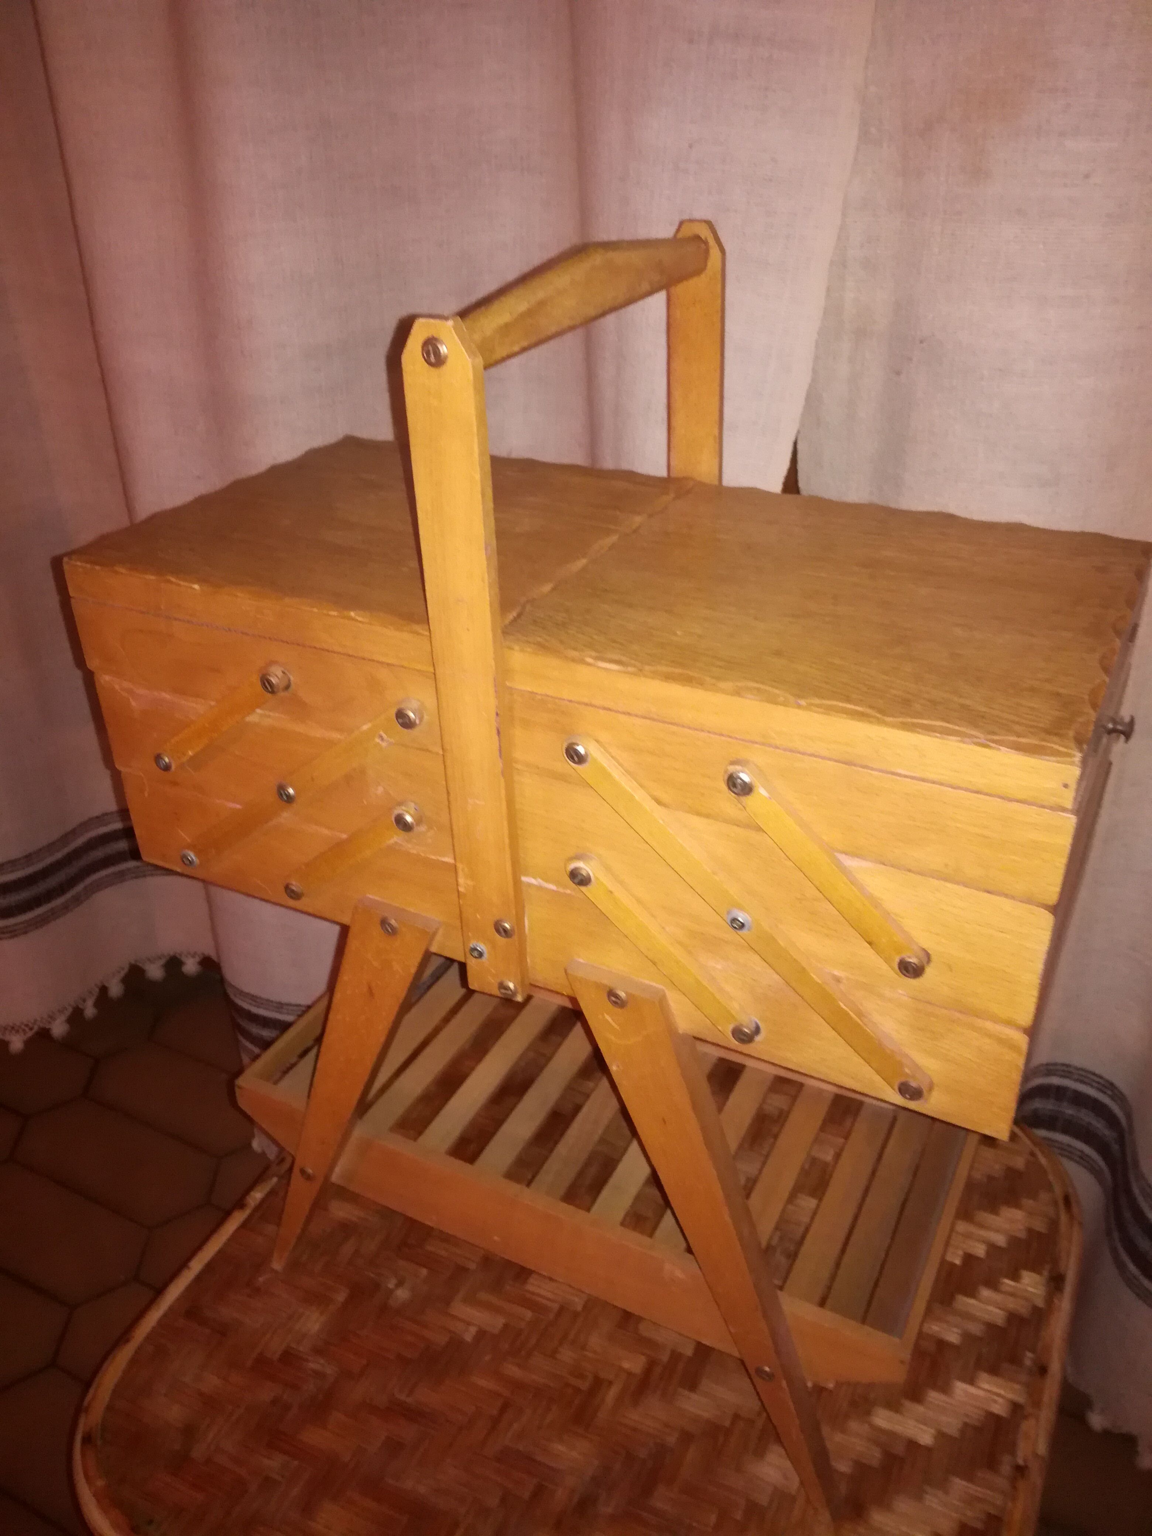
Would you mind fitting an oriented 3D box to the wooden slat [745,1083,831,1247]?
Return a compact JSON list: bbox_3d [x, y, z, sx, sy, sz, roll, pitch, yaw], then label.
[{"bbox_3d":[0.111,0.243,0.682,0.020,0.005,0.188,13,35,24],"label":"wooden slat"}]

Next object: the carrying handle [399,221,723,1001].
[{"bbox_3d":[0.011,-0.076,0.546,0.026,0.288,0.228,13,35,24],"label":"carrying handle"}]

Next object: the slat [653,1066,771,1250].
[{"bbox_3d":[0.075,0.237,0.700,0.019,0.005,0.194,13,35,24],"label":"slat"}]

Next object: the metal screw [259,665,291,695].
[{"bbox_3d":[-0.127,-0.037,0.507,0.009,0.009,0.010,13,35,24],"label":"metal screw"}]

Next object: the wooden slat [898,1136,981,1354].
[{"bbox_3d":[0.195,0.225,0.622,0.006,0.013,0.198,13,35,24],"label":"wooden slat"}]

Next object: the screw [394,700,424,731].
[{"bbox_3d":[-0.067,-0.020,0.474,0.011,0.011,0.006,13,35,24],"label":"screw"}]

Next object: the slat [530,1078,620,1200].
[{"bbox_3d":[0.009,0.219,0.729,0.021,0.005,0.188,13,35,24],"label":"slat"}]

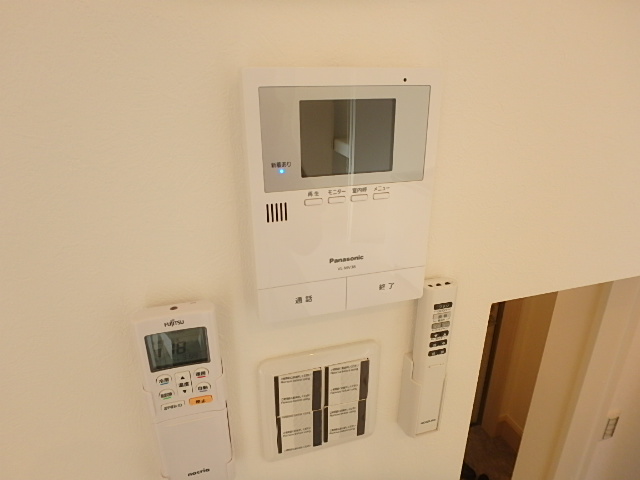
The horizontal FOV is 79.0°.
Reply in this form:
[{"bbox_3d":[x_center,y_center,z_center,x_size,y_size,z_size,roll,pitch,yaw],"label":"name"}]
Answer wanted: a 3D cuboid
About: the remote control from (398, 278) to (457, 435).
[{"bbox_3d":[0.103,0.119,0.383,0.032,0.172,0.030,-6,21,-14],"label":"remote control"}]

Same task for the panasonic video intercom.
[{"bbox_3d":[0.017,-0.033,0.307,0.143,0.187,0.025,-6,21,-14],"label":"panasonic video intercom"}]

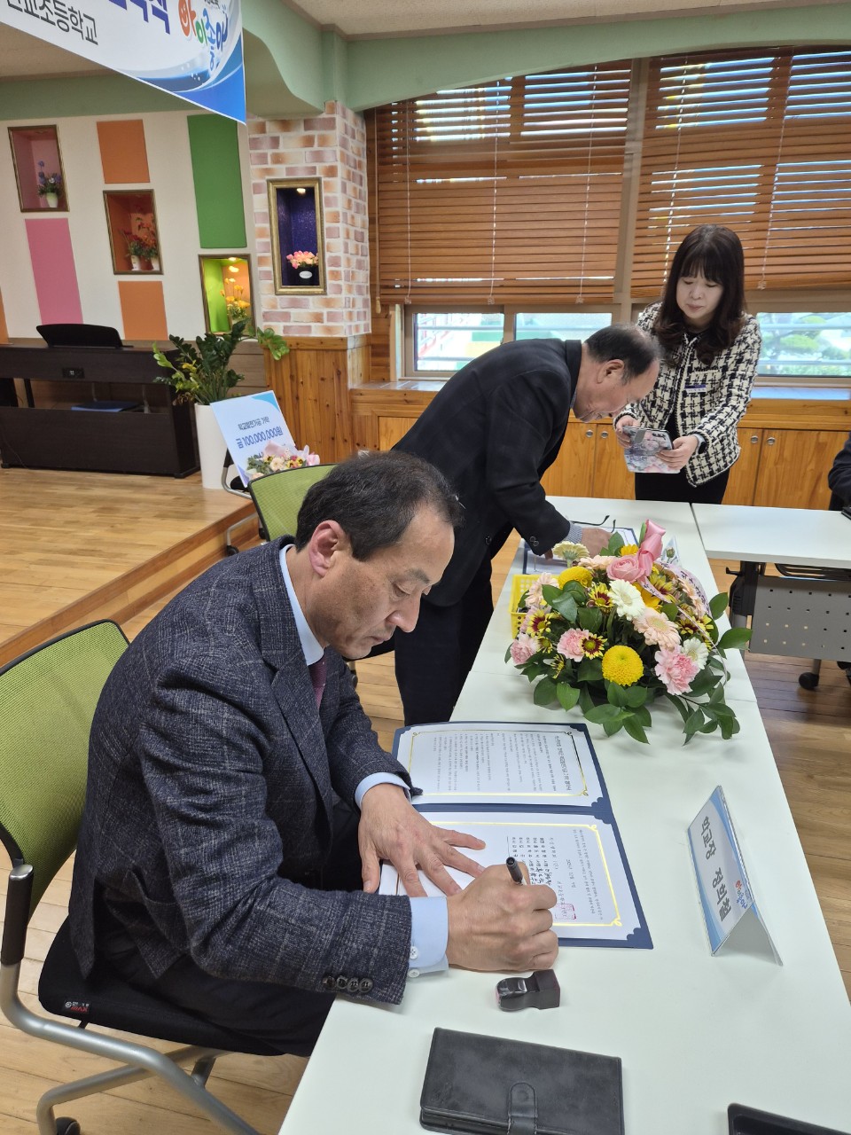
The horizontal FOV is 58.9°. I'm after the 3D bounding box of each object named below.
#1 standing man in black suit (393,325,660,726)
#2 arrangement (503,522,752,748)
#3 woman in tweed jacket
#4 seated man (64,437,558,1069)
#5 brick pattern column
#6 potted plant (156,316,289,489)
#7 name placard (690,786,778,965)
[{"bbox_3d":[0.227,-0.001,2.158,0.750,1.320,0.520,5,21,13],"label":"standing man in black suit"},{"bbox_3d":[0.351,0.074,1.307,0.400,0.305,0.400,5,21,13],"label":"arrangement"},{"bbox_3d":[0.864,-0.292,2.552,0.450,1.590,0.450,14,24,33],"label":"woman in tweed jacket"},{"bbox_3d":[-0.142,0.437,1.088,0.720,1.240,0.620,5,21,13],"label":"seated man"},{"bbox_3d":[-0.747,-2.249,5.022,0.590,1.340,0.550,4,21,11],"label":"brick pattern column"},{"bbox_3d":[-1.273,-1.036,4.770,0.900,1.060,0.800,4,21,11],"label":"potted plant"},{"bbox_3d":[0.364,0.350,0.888,0.071,0.078,0.207,4,21,10],"label":"name placard"}]

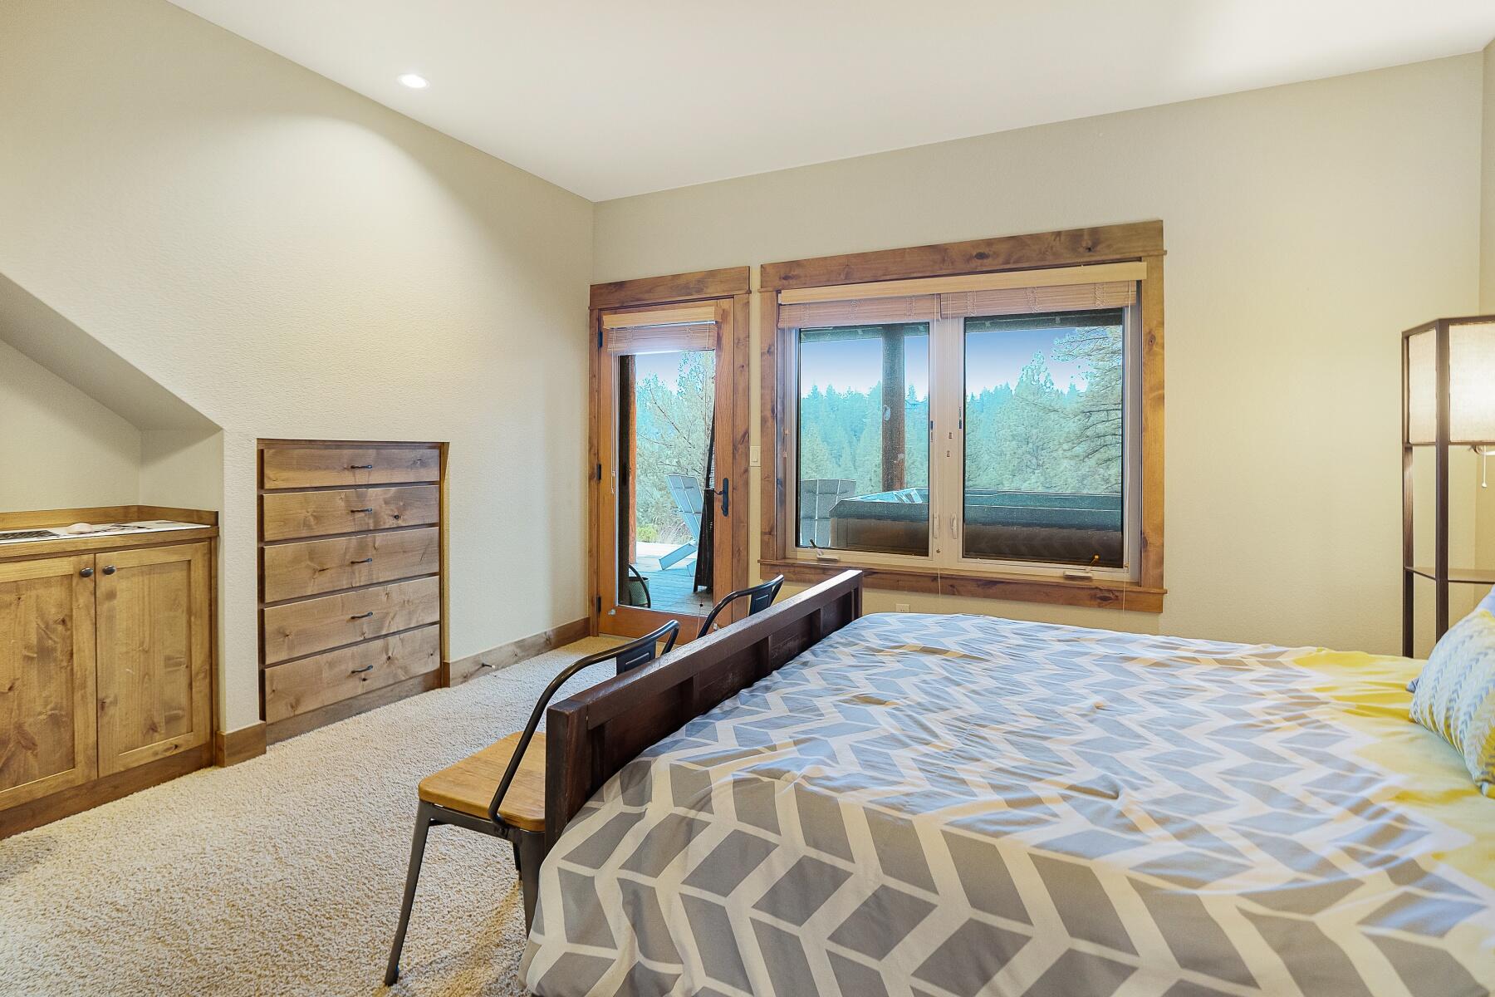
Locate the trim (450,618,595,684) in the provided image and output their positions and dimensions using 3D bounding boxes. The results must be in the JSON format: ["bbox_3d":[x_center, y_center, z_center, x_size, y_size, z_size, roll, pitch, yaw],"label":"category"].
[{"bbox_3d":[-1.244,0.851,3.767,0.030,0.135,1.080,2,3,25],"label":"trim"}]

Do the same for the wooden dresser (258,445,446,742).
[{"bbox_3d":[-1.847,0.343,3.003,0.400,1.200,0.800,2,3,25],"label":"wooden dresser"}]

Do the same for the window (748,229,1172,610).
[{"bbox_3d":[0.980,-0.389,3.383,1.950,1.760,0.130,2,3,23],"label":"window"}]

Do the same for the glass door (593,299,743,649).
[{"bbox_3d":[-0.497,-0.143,4.031,0.940,2.040,0.080,2,3,23],"label":"glass door"}]

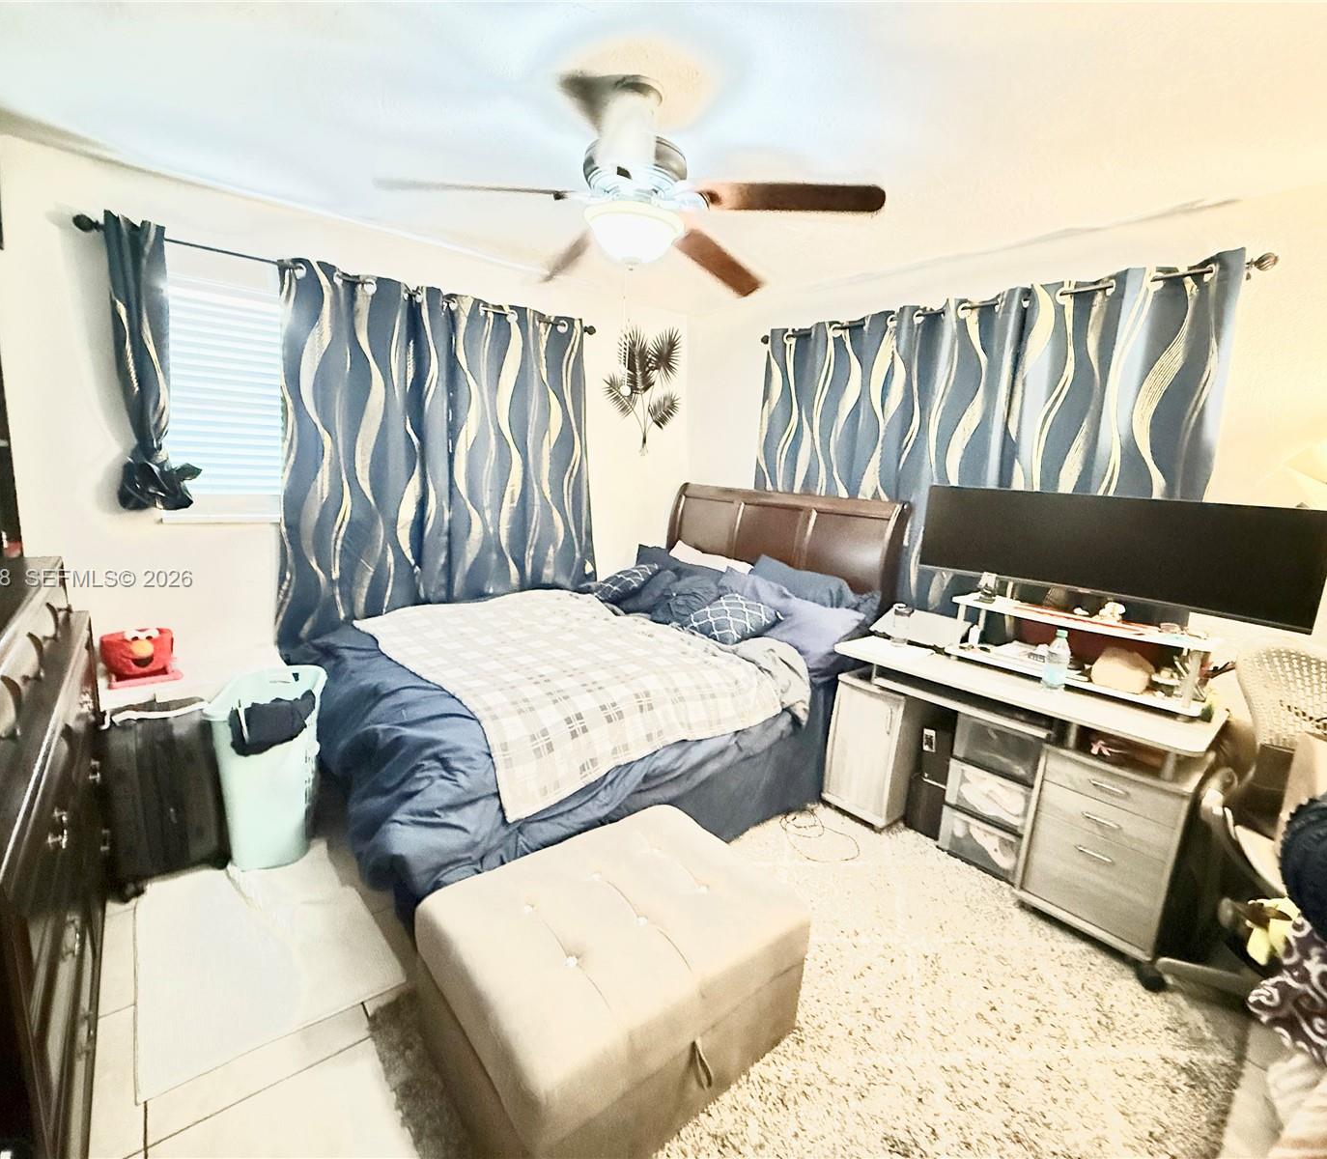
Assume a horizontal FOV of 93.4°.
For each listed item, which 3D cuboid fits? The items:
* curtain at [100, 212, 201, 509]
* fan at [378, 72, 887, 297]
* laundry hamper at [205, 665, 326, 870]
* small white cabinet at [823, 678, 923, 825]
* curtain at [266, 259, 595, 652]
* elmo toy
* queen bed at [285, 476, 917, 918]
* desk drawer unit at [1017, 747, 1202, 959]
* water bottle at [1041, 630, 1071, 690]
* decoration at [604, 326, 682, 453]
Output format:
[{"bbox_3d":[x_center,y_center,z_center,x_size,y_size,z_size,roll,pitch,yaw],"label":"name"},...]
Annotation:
[{"bbox_3d":[-1.978,-0.812,2.422,0.260,1.080,0.170,-3,12,-38],"label":"curtain"},{"bbox_3d":[-0.070,-1.108,1.759,1.270,0.480,1.270,-3,12,-38],"label":"fan"},{"bbox_3d":[-1.388,0.660,2.231,0.340,0.580,0.470,0,10,-21],"label":"laundry hamper"},{"bbox_3d":[1.030,0.743,2.892,0.430,0.589,0.314,-4,12,-41],"label":"small white cabinet"},{"bbox_3d":[-1.020,-0.558,3.124,1.583,1.617,0.120,-7,15,-41],"label":"curtain"},{"bbox_3d":[-1.936,0.290,2.318,0.210,0.200,0.150,-3,12,-38],"label":"elmo toy"},{"bbox_3d":[-0.261,0.235,2.908,2.240,1.350,1.610,-3,12,-38],"label":"queen bed"},{"bbox_3d":[1.585,0.865,2.203,0.450,0.573,0.402,-7,15,-41],"label":"desk drawer unit"},{"bbox_3d":[1.468,0.294,2.314,0.070,0.215,0.070,-7,15,-41],"label":"water bottle"},{"bbox_3d":[-0.122,-1.196,3.943,0.580,0.770,0.040,-3,12,-38],"label":"decoration"}]

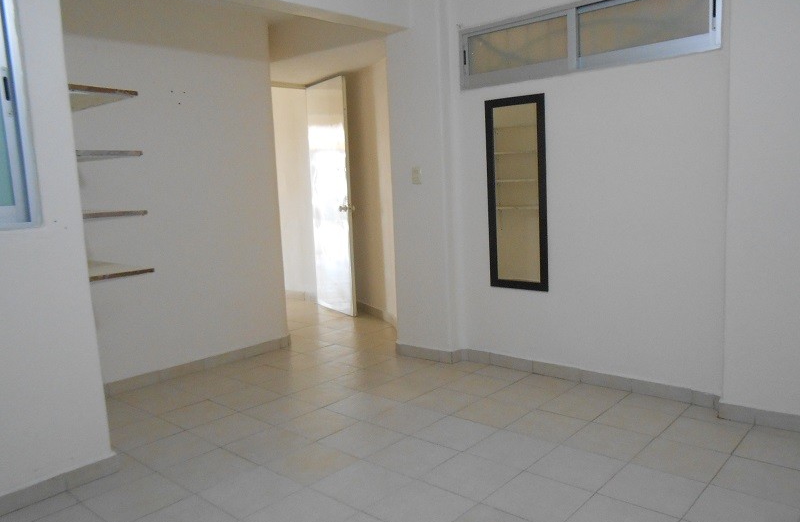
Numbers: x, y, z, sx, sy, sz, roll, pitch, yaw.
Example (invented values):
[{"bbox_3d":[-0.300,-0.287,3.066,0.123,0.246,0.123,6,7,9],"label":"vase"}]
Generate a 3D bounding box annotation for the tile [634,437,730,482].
[{"bbox_3d":[1.147,0.815,2.466,0.302,0.010,0.302,4,9,41],"label":"tile"}]

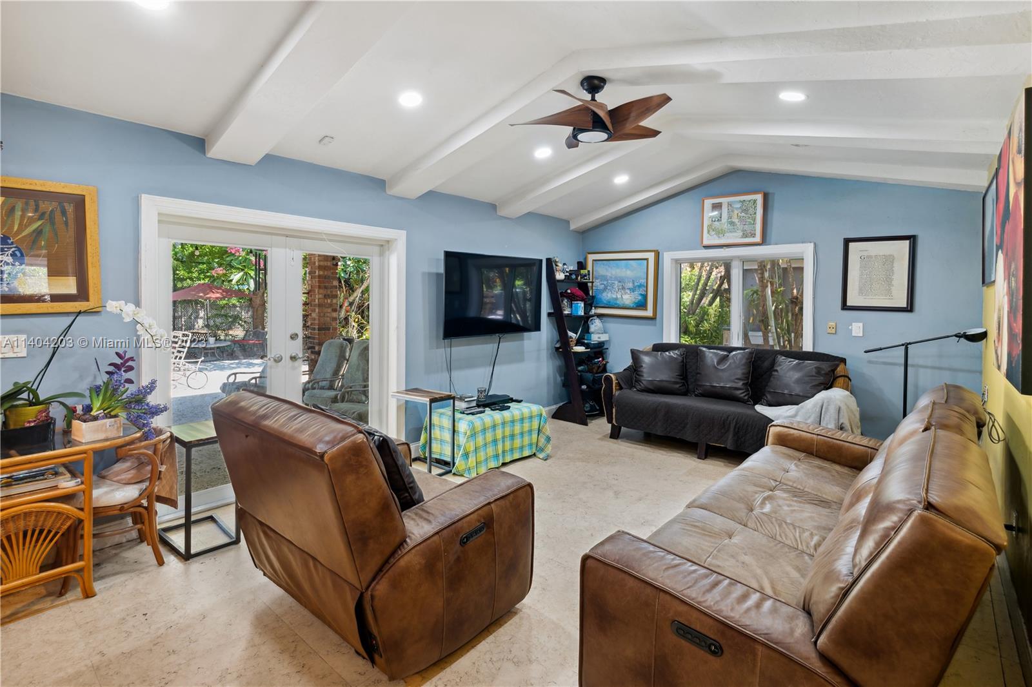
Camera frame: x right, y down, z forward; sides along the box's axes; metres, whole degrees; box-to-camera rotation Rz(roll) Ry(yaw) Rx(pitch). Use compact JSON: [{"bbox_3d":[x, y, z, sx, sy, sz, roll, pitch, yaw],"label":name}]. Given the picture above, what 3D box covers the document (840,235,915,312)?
[{"bbox_3d":[3.545,-0.683,4.502,0.565,0.735,0.035,4,4,41],"label":"document"}]

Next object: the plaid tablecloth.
[{"bbox_3d":[-0.298,0.838,4.328,0.820,0.440,0.930,4,4,41],"label":"plaid tablecloth"}]

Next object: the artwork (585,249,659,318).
[{"bbox_3d":[1.426,-0.829,6.308,1.060,0.910,0.050,4,4,41],"label":"artwork"}]

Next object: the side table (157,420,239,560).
[{"bbox_3d":[-1.941,0.857,2.816,0.500,0.670,0.280,4,4,41],"label":"side table"}]

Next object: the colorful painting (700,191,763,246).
[{"bbox_3d":[2.524,-1.448,5.379,0.675,0.585,0.035,4,4,41],"label":"colorful painting"}]

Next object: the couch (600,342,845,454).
[{"bbox_3d":[2.020,0.577,4.552,2.130,0.950,0.930,4,4,41],"label":"couch"}]

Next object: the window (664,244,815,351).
[{"bbox_3d":[2.543,-0.511,5.409,1.650,1.220,0.100,4,4,41],"label":"window"}]

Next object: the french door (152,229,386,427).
[{"bbox_3d":[-1.805,0.141,3.618,0.090,1.930,1.660,4,4,41],"label":"french door"}]

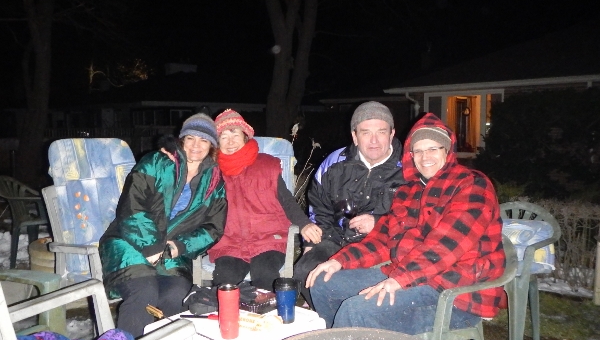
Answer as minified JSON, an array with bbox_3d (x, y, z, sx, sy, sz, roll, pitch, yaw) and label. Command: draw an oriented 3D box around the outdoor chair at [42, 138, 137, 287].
[{"bbox_3d":[-1.000,0.403,2.731,0.600,1.140,0.750,-6,9,-44],"label":"outdoor chair"}]

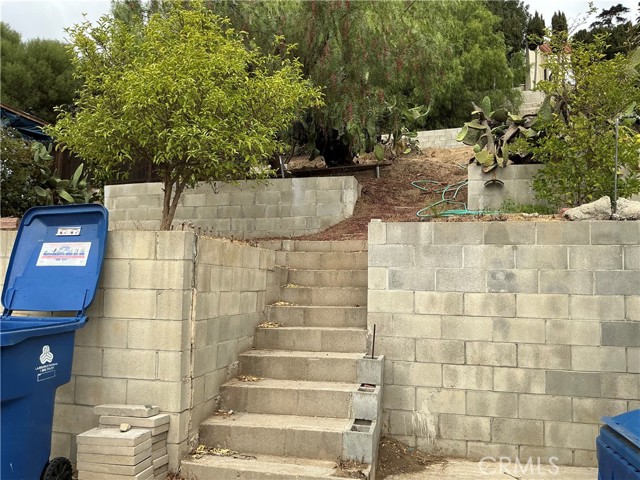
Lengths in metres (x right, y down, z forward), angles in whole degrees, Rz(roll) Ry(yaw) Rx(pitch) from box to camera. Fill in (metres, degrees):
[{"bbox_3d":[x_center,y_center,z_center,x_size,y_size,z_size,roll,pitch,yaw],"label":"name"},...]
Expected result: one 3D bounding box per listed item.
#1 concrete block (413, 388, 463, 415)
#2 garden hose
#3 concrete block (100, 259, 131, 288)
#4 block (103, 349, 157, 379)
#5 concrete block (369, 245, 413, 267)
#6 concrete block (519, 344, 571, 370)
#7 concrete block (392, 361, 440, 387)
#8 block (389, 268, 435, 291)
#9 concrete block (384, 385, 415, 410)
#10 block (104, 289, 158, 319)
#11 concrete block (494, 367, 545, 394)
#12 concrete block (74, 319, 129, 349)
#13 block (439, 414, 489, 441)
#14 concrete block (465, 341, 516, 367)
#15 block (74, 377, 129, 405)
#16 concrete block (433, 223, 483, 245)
[{"bbox_3d":[1.025,1.340,4.389,0.400,0.197,0.170,0,-6,11],"label":"concrete block"},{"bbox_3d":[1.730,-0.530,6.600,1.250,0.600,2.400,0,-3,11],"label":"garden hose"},{"bbox_3d":[-1.496,0.247,3.719,0.395,0.193,0.190,0,-3,13],"label":"concrete block"},{"bbox_3d":[-1.289,0.854,3.653,0.395,0.195,0.195,0,-3,11],"label":"block"},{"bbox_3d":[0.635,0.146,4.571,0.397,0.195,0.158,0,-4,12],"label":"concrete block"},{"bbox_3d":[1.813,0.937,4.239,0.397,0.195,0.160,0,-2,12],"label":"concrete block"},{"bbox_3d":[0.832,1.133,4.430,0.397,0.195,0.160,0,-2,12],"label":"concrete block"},{"bbox_3d":[0.802,0.342,4.492,0.395,0.195,0.195,0,-3,11],"label":"block"},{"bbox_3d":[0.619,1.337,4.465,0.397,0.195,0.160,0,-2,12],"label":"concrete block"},{"bbox_3d":[-1.296,0.447,3.675,0.395,0.195,0.195,0,-3,11],"label":"block"},{"bbox_3d":[1.655,1.155,4.327,0.395,0.193,0.190,0,-3,14],"label":"concrete block"},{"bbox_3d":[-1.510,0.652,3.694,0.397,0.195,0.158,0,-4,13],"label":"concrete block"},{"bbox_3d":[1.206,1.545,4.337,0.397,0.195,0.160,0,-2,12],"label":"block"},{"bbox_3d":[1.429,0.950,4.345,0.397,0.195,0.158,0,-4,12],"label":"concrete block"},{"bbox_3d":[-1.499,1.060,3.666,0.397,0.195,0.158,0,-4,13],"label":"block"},{"bbox_3d":[1.185,-0.057,4.435,0.395,0.195,0.195,0,-3,11],"label":"concrete block"}]

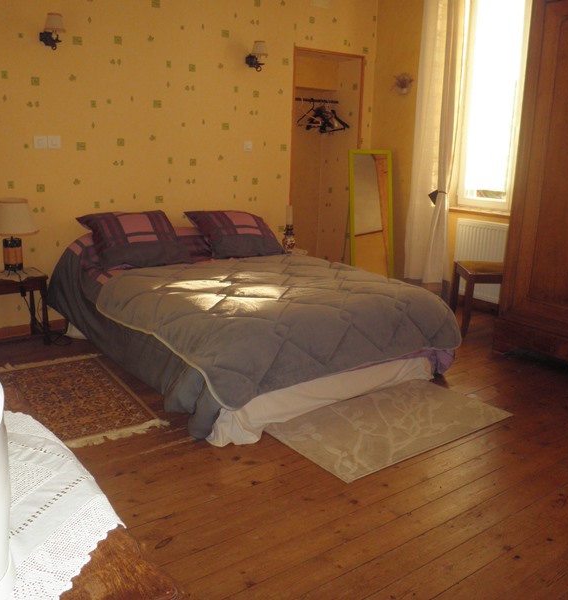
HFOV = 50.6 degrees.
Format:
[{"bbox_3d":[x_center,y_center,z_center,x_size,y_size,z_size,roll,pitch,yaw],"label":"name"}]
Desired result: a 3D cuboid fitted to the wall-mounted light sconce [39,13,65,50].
[{"bbox_3d":[-1.425,-1.642,3.682,0.135,0.205,0.190,-9,17,-35],"label":"wall-mounted light sconce"}]

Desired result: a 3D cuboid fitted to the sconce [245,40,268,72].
[{"bbox_3d":[-0.202,-1.834,4.545,0.135,0.205,0.190,-9,17,-35],"label":"sconce"}]

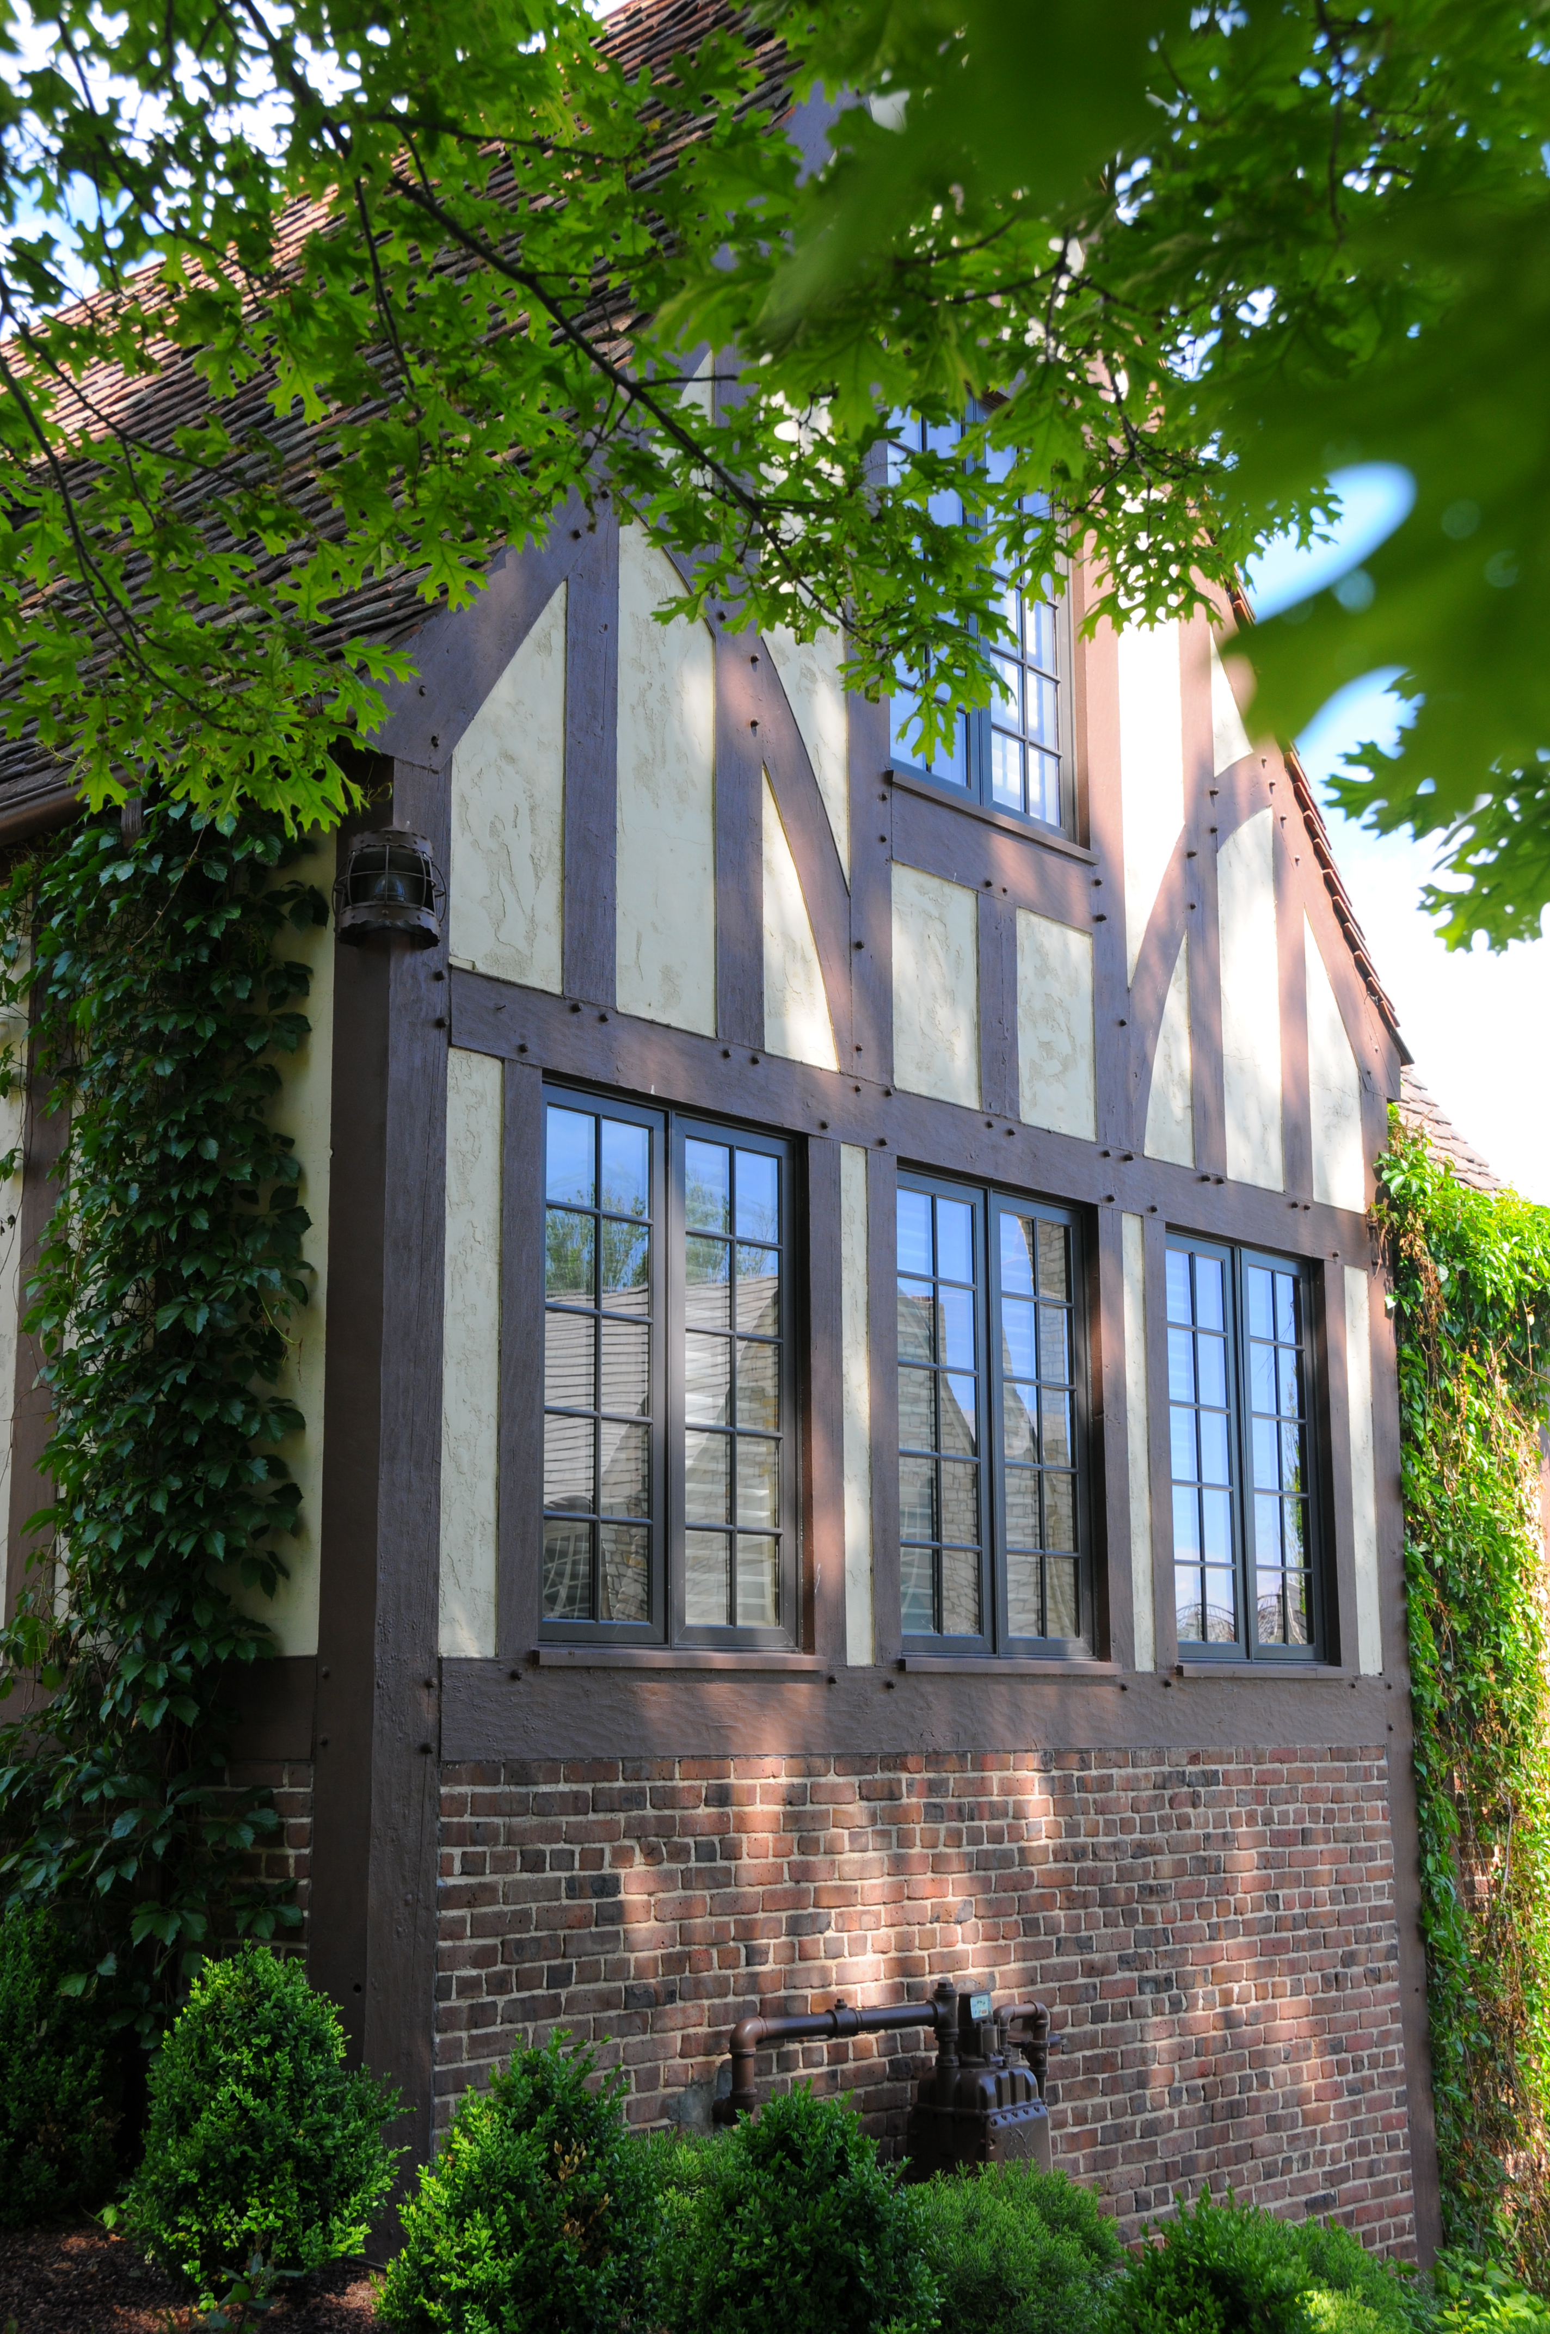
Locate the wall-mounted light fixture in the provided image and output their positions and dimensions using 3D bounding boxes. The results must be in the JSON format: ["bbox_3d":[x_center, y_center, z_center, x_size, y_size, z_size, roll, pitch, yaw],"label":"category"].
[{"bbox_3d":[-0.926,-0.677,6.531,0.263,0.263,0.253,0,-12,-3],"label":"wall-mounted light fixture"}]

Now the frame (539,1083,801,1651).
[{"bbox_3d":[-0.321,0.556,7.265,0.091,1.434,1.031,-11,-15,41],"label":"frame"}]

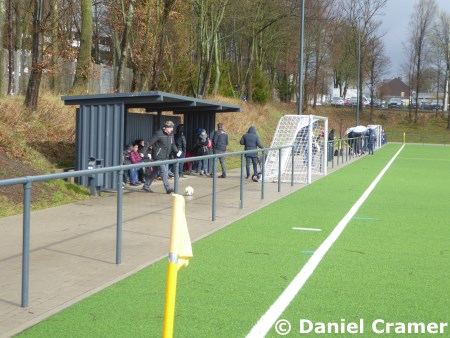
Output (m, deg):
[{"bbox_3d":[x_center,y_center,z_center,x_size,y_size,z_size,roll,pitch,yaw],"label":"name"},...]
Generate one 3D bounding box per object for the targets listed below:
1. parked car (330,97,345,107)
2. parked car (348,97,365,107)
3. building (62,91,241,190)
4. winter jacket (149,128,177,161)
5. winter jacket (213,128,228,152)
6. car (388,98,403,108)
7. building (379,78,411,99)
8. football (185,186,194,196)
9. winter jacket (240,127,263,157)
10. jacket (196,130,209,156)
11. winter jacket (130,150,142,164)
[{"bbox_3d":[17.479,-10.413,131.000,1.800,1.500,4.300,2,3,7],"label":"parked car"},{"bbox_3d":[20.377,-10.382,131.000,1.800,1.500,4.300,2,3,12],"label":"parked car"},{"bbox_3d":[-1.624,-0.832,24.710,2.320,2.330,10.490,2,3,11],"label":"building"},{"bbox_3d":[-1.467,-0.568,20.000,0.500,0.760,0.580,4,4,40],"label":"winter jacket"},{"bbox_3d":[-0.127,-0.870,26.750,0.470,0.750,0.310,0,3,-23],"label":"winter jacket"},{"bbox_3d":[26.264,-10.103,130.000,1.820,1.500,4.300,2,3,18],"label":"car"},{"bbox_3d":[37.693,-16.345,188.000,7.200,7.500,9.000,2,3,12],"label":"building"},{"bbox_3d":[-0.808,0.504,19.350,0.215,0.215,0.215,1,3,0],"label":"football"},{"bbox_3d":[0.849,-0.824,26.300,0.680,0.960,0.450,2,3,7],"label":"winter jacket"},{"bbox_3d":[-0.721,-0.819,27.700,0.320,0.750,0.430,2,3,19],"label":"jacket"},{"bbox_3d":[-2.382,-0.309,22.750,0.340,0.390,0.260,-1,4,-40],"label":"winter jacket"}]

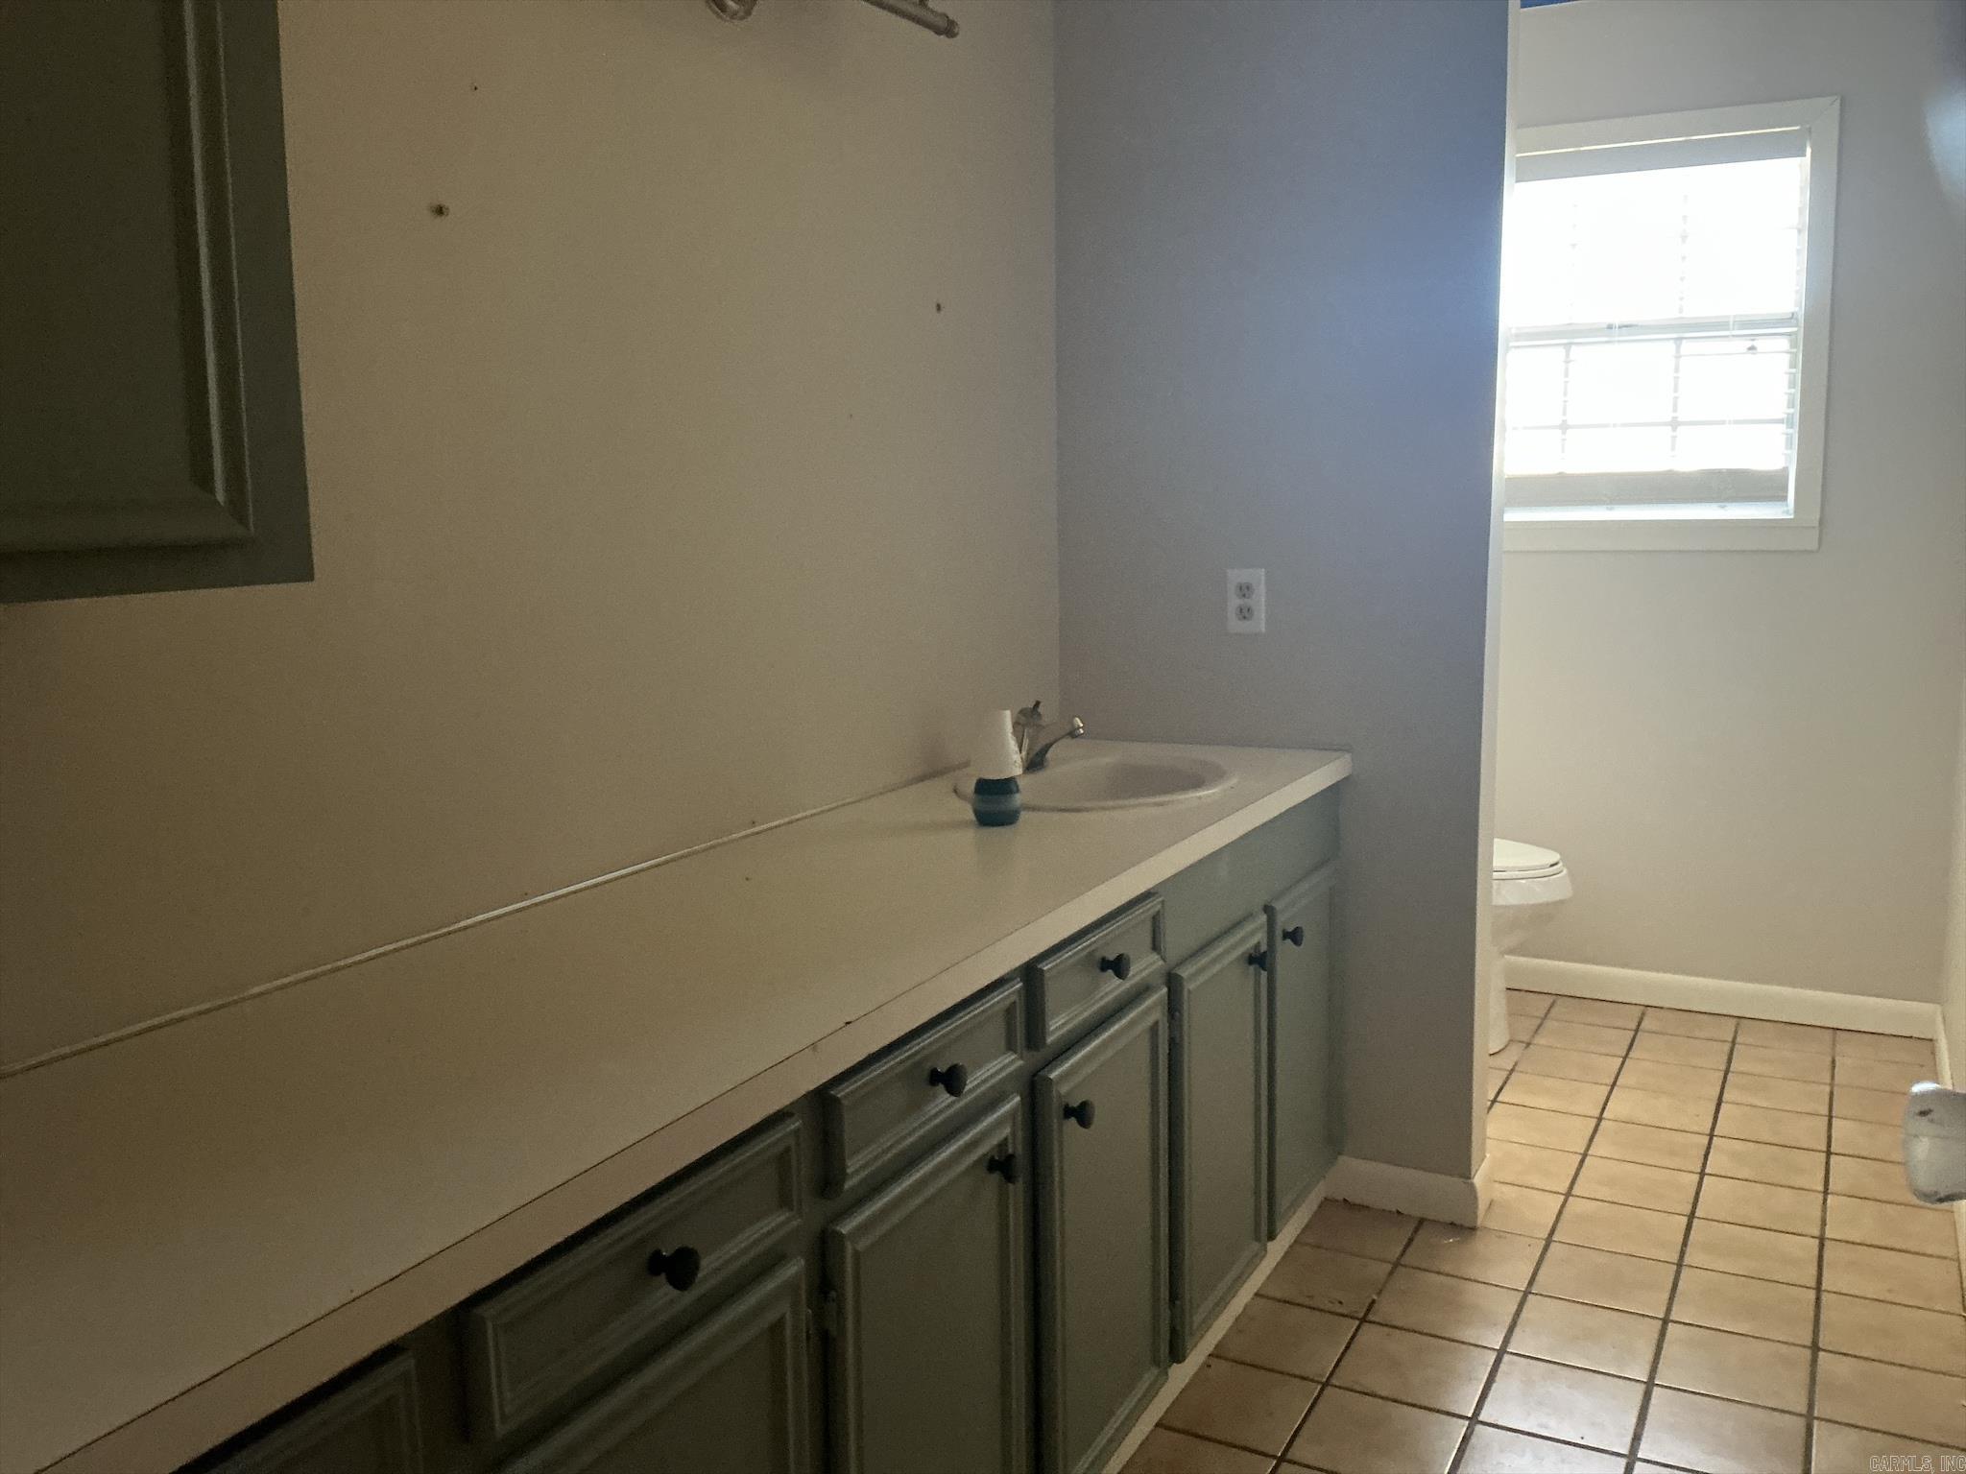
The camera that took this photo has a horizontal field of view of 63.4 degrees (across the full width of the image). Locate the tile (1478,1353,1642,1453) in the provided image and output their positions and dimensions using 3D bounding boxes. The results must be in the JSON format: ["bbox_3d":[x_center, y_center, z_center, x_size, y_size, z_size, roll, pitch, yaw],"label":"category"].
[{"bbox_3d":[0.816,0.940,2.235,0.196,0.010,0.198,3,9,29],"label":"tile"}]

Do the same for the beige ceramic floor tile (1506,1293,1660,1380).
[{"bbox_3d":[0.928,0.928,2.450,0.200,0.010,0.195,3,10,29],"label":"beige ceramic floor tile"}]

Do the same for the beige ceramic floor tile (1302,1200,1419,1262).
[{"bbox_3d":[0.669,0.881,2.830,0.185,0.010,0.198,3,10,29],"label":"beige ceramic floor tile"}]

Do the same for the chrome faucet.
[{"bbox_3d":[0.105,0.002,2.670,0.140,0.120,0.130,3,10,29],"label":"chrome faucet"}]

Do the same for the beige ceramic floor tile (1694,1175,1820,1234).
[{"bbox_3d":[1.400,0.849,2.864,0.200,0.010,0.195,3,10,29],"label":"beige ceramic floor tile"}]

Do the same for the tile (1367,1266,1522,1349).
[{"bbox_3d":[0.739,0.910,2.529,0.199,0.009,0.199,3,9,29],"label":"tile"}]

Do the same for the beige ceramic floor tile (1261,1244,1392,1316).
[{"bbox_3d":[0.560,0.893,2.608,0.182,0.010,0.198,3,9,29],"label":"beige ceramic floor tile"}]

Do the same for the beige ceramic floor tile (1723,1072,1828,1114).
[{"bbox_3d":[1.689,0.760,3.378,0.200,0.010,0.195,3,10,29],"label":"beige ceramic floor tile"}]

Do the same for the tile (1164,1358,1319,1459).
[{"bbox_3d":[0.378,0.970,2.305,0.183,0.010,0.195,3,10,29],"label":"tile"}]

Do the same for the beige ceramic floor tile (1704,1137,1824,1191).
[{"bbox_3d":[1.492,0.817,3.028,0.196,0.010,0.198,3,9,29],"label":"beige ceramic floor tile"}]

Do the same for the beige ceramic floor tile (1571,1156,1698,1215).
[{"bbox_3d":[1.213,0.835,2.953,0.199,0.009,0.199,3,9,29],"label":"beige ceramic floor tile"}]

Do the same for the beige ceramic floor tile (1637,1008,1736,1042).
[{"bbox_3d":[1.699,0.696,3.826,0.199,0.009,0.199,3,9,29],"label":"beige ceramic floor tile"}]

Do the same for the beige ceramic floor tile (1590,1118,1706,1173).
[{"bbox_3d":[1.323,0.816,3.159,0.199,0.010,0.198,3,10,29],"label":"beige ceramic floor tile"}]

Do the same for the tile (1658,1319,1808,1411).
[{"bbox_3d":[1.111,0.937,2.349,0.200,0.010,0.195,3,10,29],"label":"tile"}]

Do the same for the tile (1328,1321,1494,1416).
[{"bbox_3d":[0.642,0.938,2.355,0.199,0.009,0.199,3,9,29],"label":"tile"}]

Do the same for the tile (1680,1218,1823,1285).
[{"bbox_3d":[1.304,0.878,2.692,0.200,0.010,0.195,3,10,29],"label":"tile"}]

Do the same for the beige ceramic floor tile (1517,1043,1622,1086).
[{"bbox_3d":[1.335,0.748,3.611,0.199,0.010,0.198,3,10,29],"label":"beige ceramic floor tile"}]

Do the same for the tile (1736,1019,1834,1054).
[{"bbox_3d":[1.899,0.712,3.760,0.199,0.010,0.198,3,10,29],"label":"tile"}]

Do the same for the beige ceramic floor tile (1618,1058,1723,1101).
[{"bbox_3d":[1.504,0.752,3.477,0.199,0.009,0.199,3,9,29],"label":"beige ceramic floor tile"}]

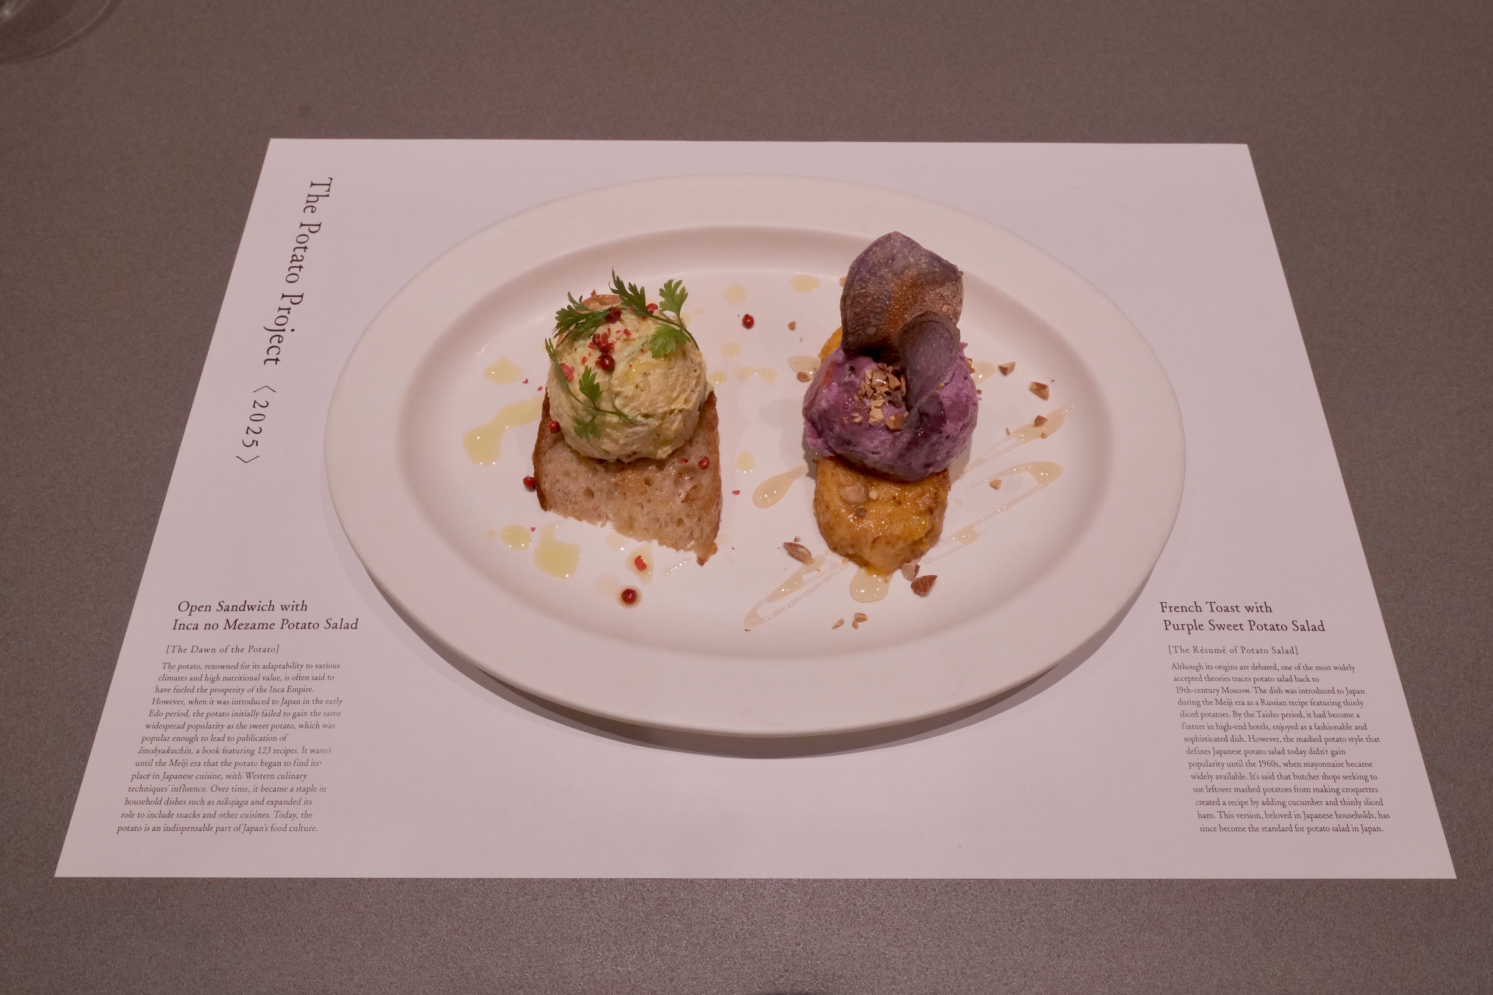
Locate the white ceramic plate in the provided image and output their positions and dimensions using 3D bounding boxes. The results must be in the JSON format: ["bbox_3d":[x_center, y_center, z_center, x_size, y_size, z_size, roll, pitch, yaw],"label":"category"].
[{"bbox_3d":[0.002,-0.020,0.347,0.284,0.031,0.214,2,64,1],"label":"white ceramic plate"}]

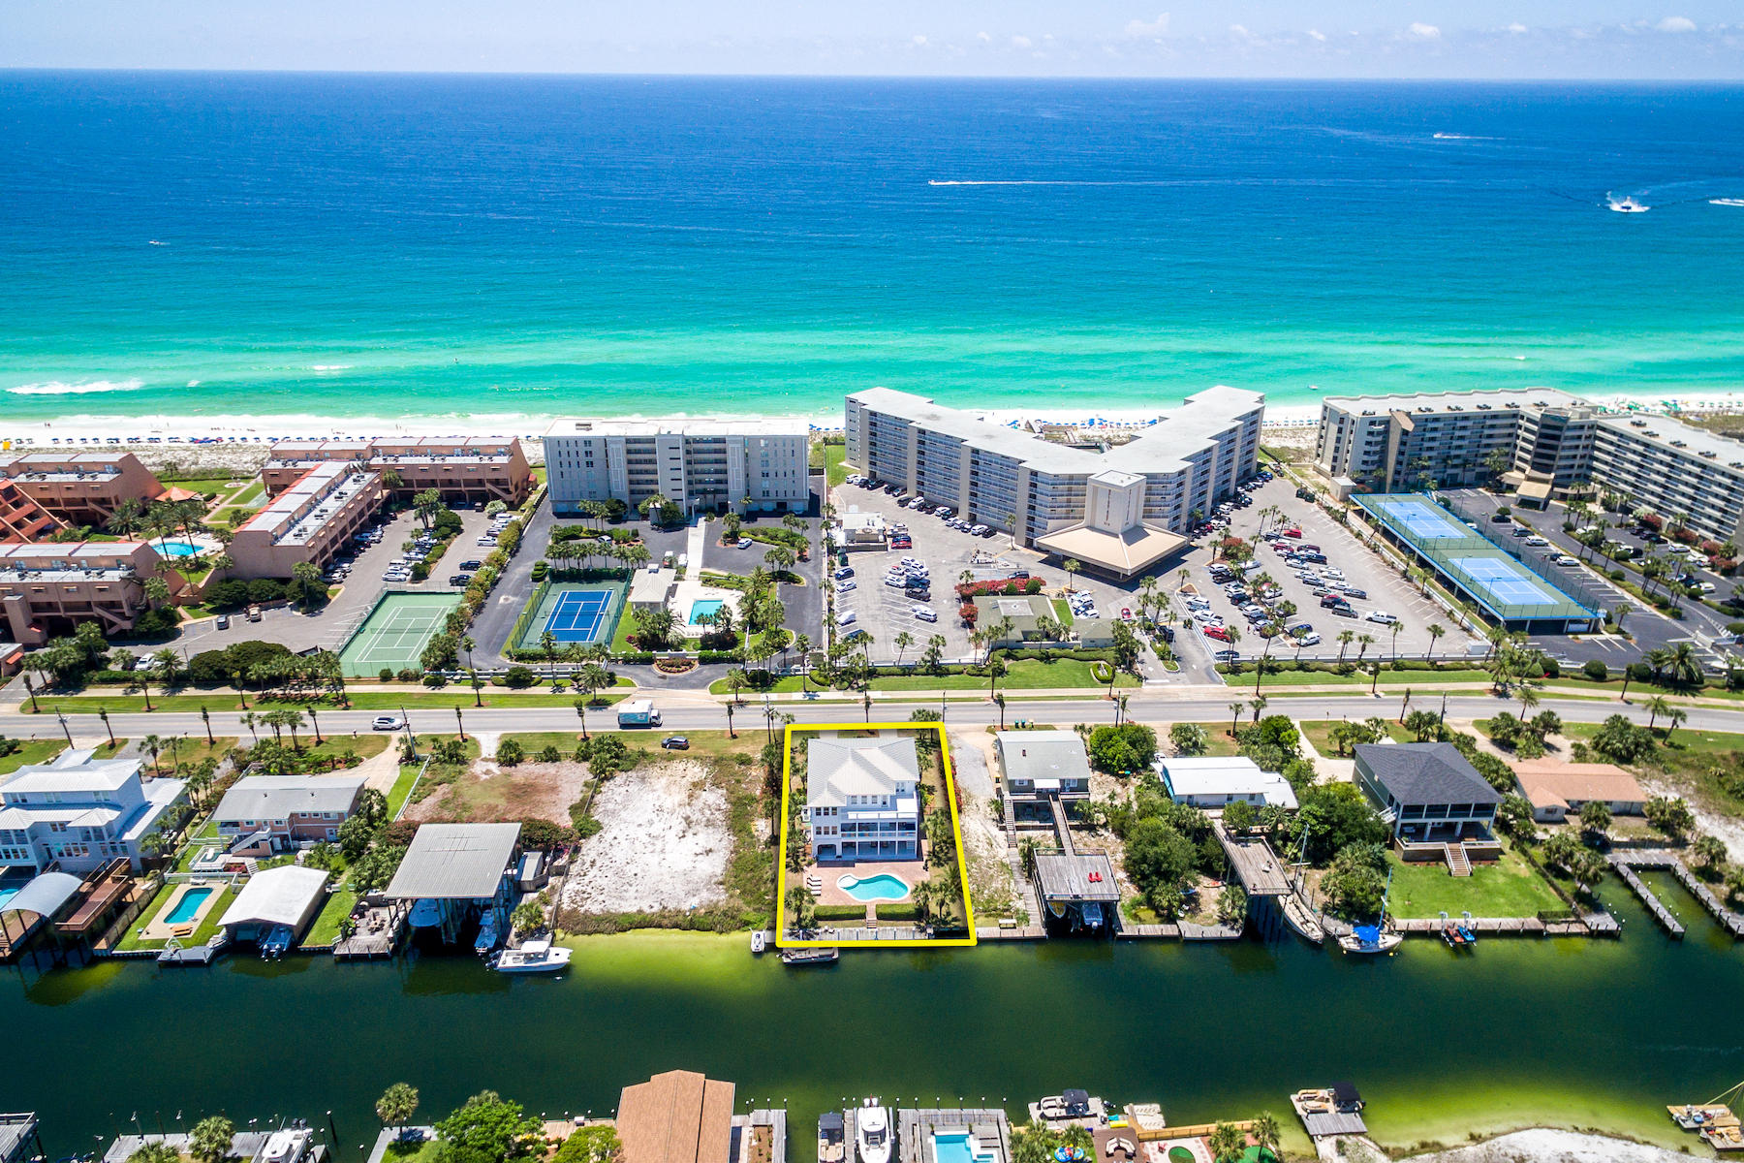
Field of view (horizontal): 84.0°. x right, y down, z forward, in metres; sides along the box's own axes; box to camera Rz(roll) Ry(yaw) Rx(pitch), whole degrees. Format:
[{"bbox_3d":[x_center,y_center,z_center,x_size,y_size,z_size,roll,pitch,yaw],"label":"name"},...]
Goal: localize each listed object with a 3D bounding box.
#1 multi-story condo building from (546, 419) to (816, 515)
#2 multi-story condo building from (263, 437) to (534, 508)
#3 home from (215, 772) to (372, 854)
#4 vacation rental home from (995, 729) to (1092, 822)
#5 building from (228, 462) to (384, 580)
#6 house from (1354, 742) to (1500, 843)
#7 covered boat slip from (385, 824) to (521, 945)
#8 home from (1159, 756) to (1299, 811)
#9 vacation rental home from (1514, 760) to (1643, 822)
[{"bbox_3d":[-50.790,-31.410,261.790,69.000,22.500,15.800,0,28,-2],"label":"multi-story condo building"},{"bbox_3d":[-131.300,-31.260,270.730,67.000,13.000,16.500,-1,28,-3],"label":"multi-story condo building"},{"bbox_3d":[-89.240,35.340,150.130,19.800,7.200,10.800,-1,28,-2],"label":"home"},{"bbox_3d":[27.800,30.810,158.980,13.100,9.000,13.000,0,28,-1],"label":"vacation rental home"},{"bbox_3d":[-140.900,-15.950,242.090,20.000,12.300,48.000,-2,28,-4],"label":"building"},{"bbox_3d":[88.390,32.630,155.210,16.300,9.000,15.200,-1,28,-2],"label":"house"},{"bbox_3d":[-58.280,42.660,137.940,14.800,8.300,14.400,-1,28,-2],"label":"covered boat slip"},{"bbox_3d":[57.980,33.160,159.090,19.000,4.500,11.600,0,28,-1],"label":"home"},{"bbox_3d":[114.580,33.950,158.180,18.800,4.600,12.000,1,28,1],"label":"vacation rental home"}]

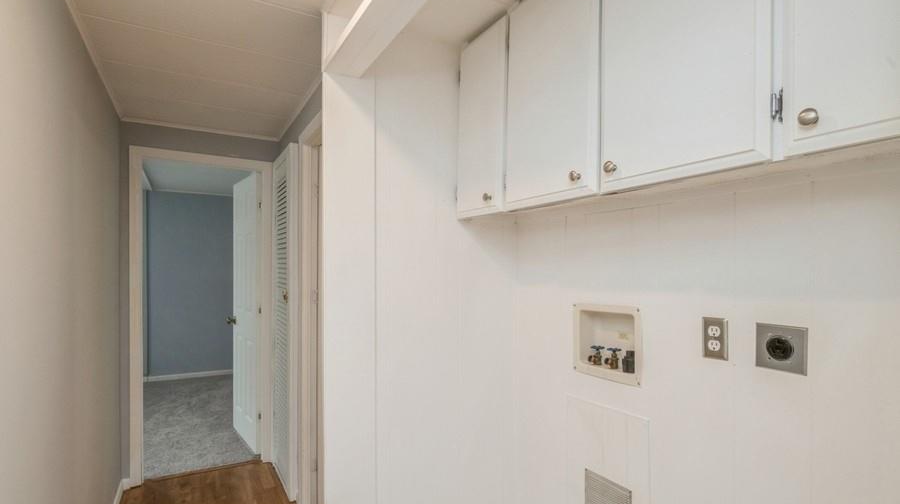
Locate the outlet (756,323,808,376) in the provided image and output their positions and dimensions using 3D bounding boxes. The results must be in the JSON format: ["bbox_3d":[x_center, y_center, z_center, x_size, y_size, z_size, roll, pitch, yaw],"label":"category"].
[{"bbox_3d":[0.832,0.242,1.068,0.015,0.115,0.114,0,-1,-31],"label":"outlet"}]

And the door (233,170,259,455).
[{"bbox_3d":[-1.574,0.434,3.289,0.036,2.000,0.677,0,-2,-39],"label":"door"}]

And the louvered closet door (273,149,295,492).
[{"bbox_3d":[-1.074,0.406,2.724,0.038,2.050,0.590,0,-1,-31],"label":"louvered closet door"}]

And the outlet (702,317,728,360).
[{"bbox_3d":[0.750,0.246,1.202,0.013,0.115,0.070,0,-1,-31],"label":"outlet"}]

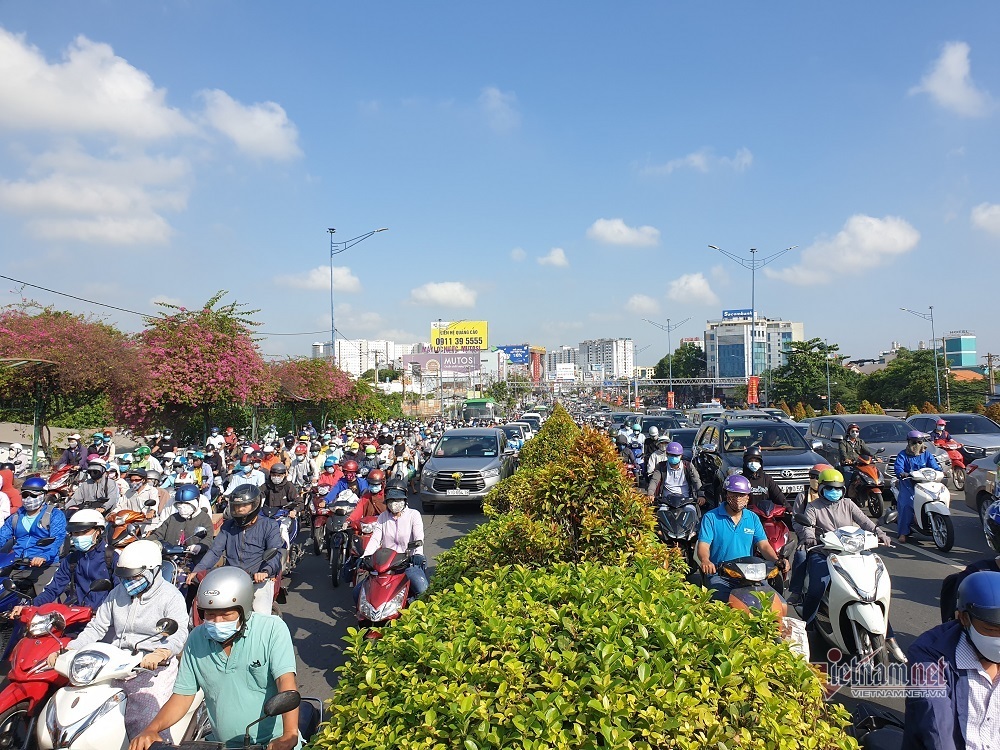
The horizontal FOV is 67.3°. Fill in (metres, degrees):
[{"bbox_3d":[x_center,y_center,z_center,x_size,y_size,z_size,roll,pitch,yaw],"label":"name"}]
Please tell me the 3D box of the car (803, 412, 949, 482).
[{"bbox_3d":[8.500,1.790,17.450,1.830,1.795,4.735,-1,-2,5],"label":"car"}]

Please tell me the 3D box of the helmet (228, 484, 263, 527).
[{"bbox_3d":[-2.074,1.063,6.120,0.260,0.290,0.320,-1,-2,-1],"label":"helmet"}]

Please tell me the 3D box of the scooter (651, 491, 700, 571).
[{"bbox_3d":[2.330,1.962,9.950,0.700,1.120,1.930,-1,-2,7],"label":"scooter"}]

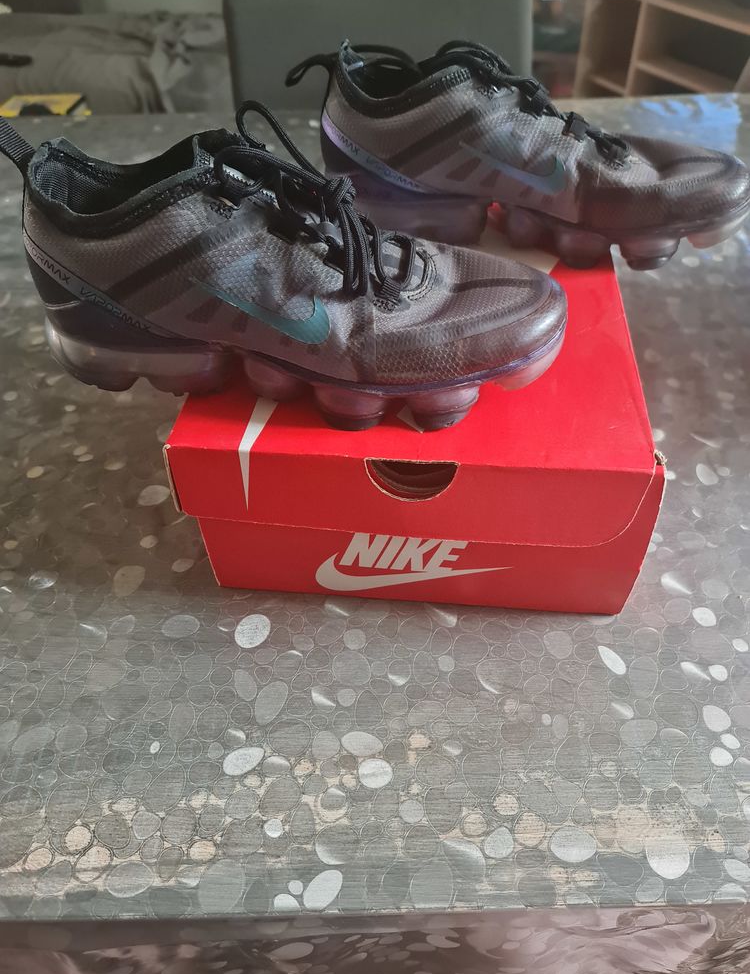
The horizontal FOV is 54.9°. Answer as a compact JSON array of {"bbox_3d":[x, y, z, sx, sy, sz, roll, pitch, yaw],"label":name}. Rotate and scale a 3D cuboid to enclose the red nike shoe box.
[{"bbox_3d":[0.039,-0.092,0.503,0.239,0.111,0.340,3,44,8],"label":"red nike shoe box"}]

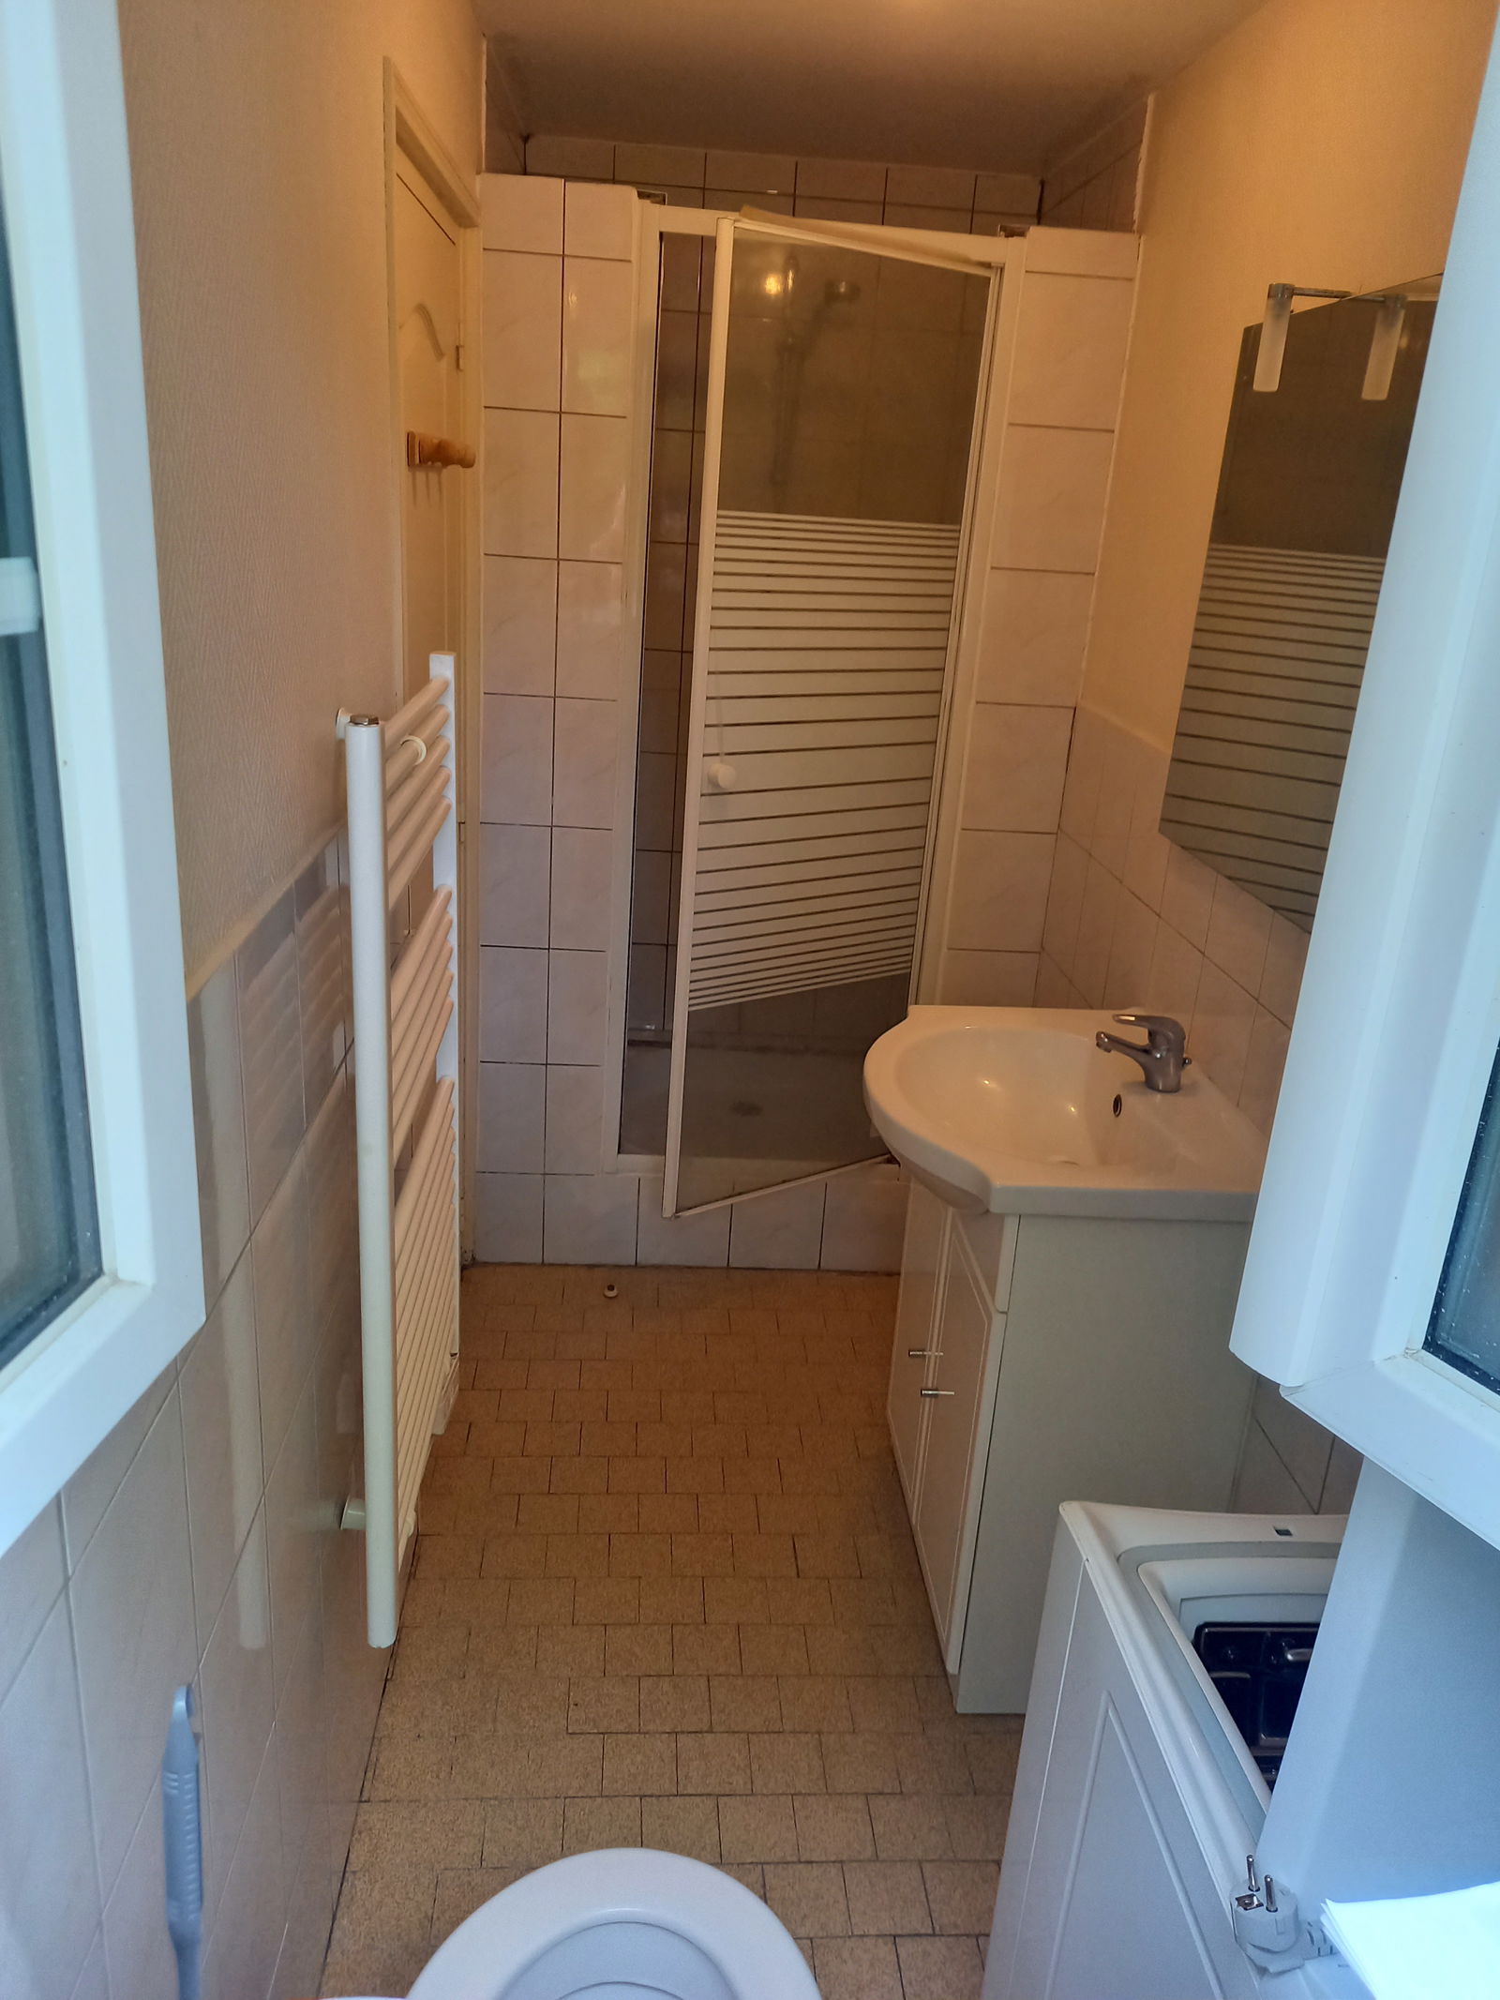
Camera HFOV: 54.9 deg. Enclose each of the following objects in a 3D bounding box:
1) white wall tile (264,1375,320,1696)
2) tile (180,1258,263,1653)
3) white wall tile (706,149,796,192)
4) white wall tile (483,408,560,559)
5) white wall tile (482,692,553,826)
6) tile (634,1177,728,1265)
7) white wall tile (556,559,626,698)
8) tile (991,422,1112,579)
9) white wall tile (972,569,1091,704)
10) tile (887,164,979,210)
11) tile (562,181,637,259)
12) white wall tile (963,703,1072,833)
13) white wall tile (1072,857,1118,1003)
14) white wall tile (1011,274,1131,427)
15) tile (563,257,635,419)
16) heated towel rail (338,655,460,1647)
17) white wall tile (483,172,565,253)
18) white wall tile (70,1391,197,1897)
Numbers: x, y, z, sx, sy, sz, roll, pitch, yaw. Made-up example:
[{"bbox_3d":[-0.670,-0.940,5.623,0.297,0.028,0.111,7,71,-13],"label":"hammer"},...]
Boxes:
[{"bbox_3d":[-0.449,0.518,1.404,0.010,0.251,0.201,2,20,-5],"label":"white wall tile"},{"bbox_3d":[-0.415,0.345,1.131,0.010,0.250,0.200,2,19,-5],"label":"tile"},{"bbox_3d":[0.003,-1.825,3.198,0.199,0.067,0.010,2,19,-5],"label":"white wall tile"},{"bbox_3d":[-0.412,-0.930,2.606,0.137,0.250,0.010,2,19,-5],"label":"white wall tile"},{"bbox_3d":[-0.444,-0.459,2.771,0.136,0.250,0.010,2,19,-5],"label":"white wall tile"},{"bbox_3d":[-0.141,0.485,3.135,0.200,0.206,0.010,2,19,-5],"label":"tile"},{"bbox_3d":[-0.299,-0.694,2.720,0.126,0.250,0.010,2,20,-5],"label":"white wall tile"},{"bbox_3d":[0.561,-0.927,2.680,0.198,0.251,0.010,2,19,-5],"label":"tile"},{"bbox_3d":[0.541,-0.693,2.771,0.198,0.250,0.010,2,19,-5],"label":"white wall tile"},{"bbox_3d":[0.403,-1.809,3.222,0.200,0.072,0.010,2,19,-5],"label":"tile"},{"bbox_3d":[-0.261,-1.340,2.494,0.116,0.114,0.010,2,19,-5],"label":"tile"},{"bbox_3d":[0.534,-0.457,2.864,0.203,0.250,0.010,2,20,-5],"label":"white wall tile"},{"bbox_3d":[0.649,-0.120,2.690,0.010,0.250,0.201,2,20,-5],"label":"white wall tile"},{"bbox_3d":[0.578,-1.163,2.597,0.194,0.251,0.010,2,19,-5],"label":"white wall tile"},{"bbox_3d":[-0.273,-1.167,2.553,0.116,0.250,0.010,2,19,-5],"label":"tile"},{"bbox_3d":[-0.387,0.129,1.594,0.088,0.945,0.570,2,19,-6],"label":"heated towel rail"},{"bbox_3d":[-0.387,-1.347,2.480,0.137,0.115,0.010,2,20,-5],"label":"white wall tile"},{"bbox_3d":[-0.400,0.410,0.938,0.010,0.252,0.200,2,19,-5],"label":"white wall tile"}]

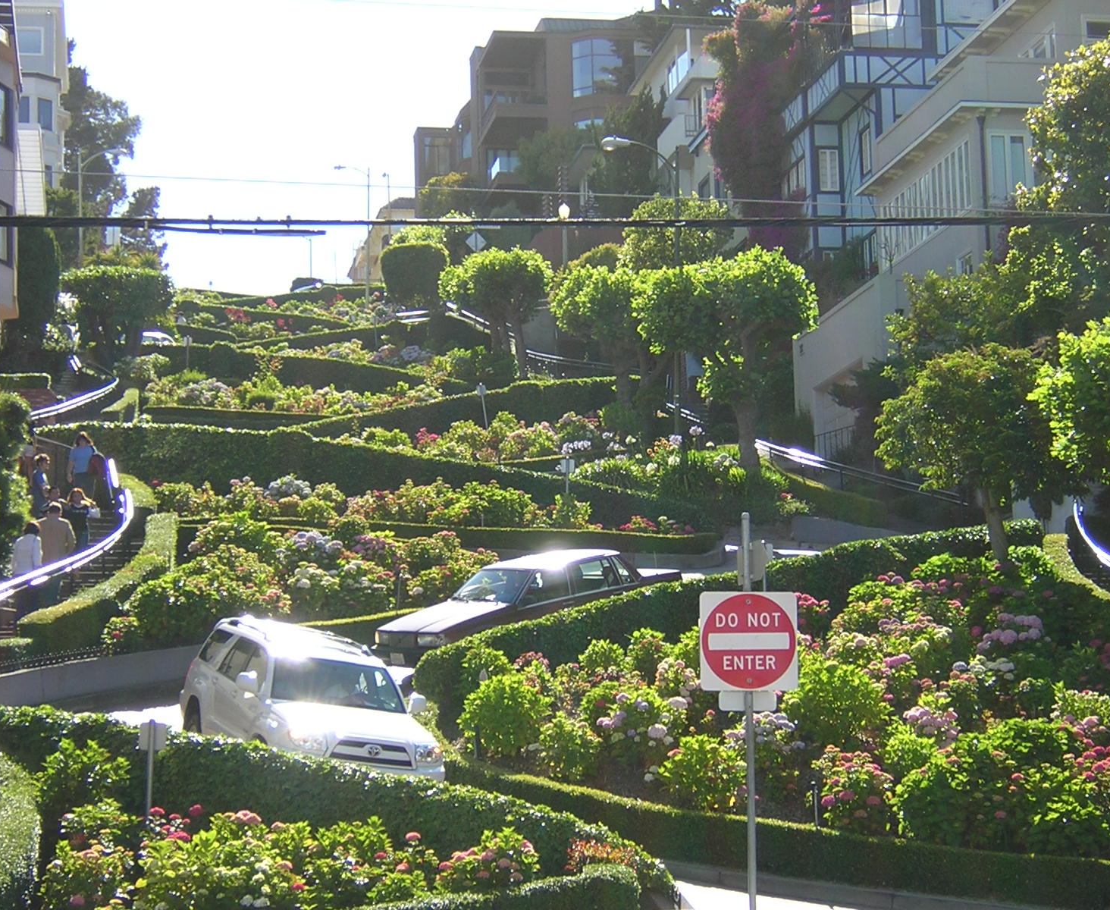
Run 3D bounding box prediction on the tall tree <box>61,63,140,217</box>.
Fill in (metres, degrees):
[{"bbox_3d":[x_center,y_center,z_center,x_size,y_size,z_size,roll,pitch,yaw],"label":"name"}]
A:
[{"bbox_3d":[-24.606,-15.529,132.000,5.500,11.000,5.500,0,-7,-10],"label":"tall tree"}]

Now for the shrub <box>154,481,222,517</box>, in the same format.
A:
[{"bbox_3d":[-7.749,0.950,51.764,1.450,0.900,1.250,-1,-7,0],"label":"shrub"}]

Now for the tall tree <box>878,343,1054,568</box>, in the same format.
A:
[{"bbox_3d":[6.981,0.072,41.300,3.100,3.850,2.900,0,-9,-10],"label":"tall tree"}]

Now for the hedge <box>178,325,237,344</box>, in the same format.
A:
[{"bbox_3d":[-15.144,-5.199,106.373,3.000,0.850,0.900,-5,-8,31],"label":"hedge"}]

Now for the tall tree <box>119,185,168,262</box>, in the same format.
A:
[{"bbox_3d":[-23.553,-11.993,140.420,3.000,6.800,3.000,-1,-7,0],"label":"tall tree"}]

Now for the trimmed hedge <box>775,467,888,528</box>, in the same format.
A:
[{"bbox_3d":[5.387,0.844,48.000,0.750,1.200,3.000,3,-10,-28],"label":"trimmed hedge"}]

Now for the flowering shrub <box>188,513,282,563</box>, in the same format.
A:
[{"bbox_3d":[-4.994,1.398,38.300,1.500,1.050,1.300,0,-9,-10],"label":"flowering shrub"}]

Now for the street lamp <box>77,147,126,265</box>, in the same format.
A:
[{"bbox_3d":[-18.486,-8.828,100.000,2.000,7.300,0.350,0,-9,-10],"label":"street lamp"}]

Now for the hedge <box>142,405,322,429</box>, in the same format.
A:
[{"bbox_3d":[-9.756,-1.132,74.165,5.800,0.700,0.800,0,-7,-8],"label":"hedge"}]

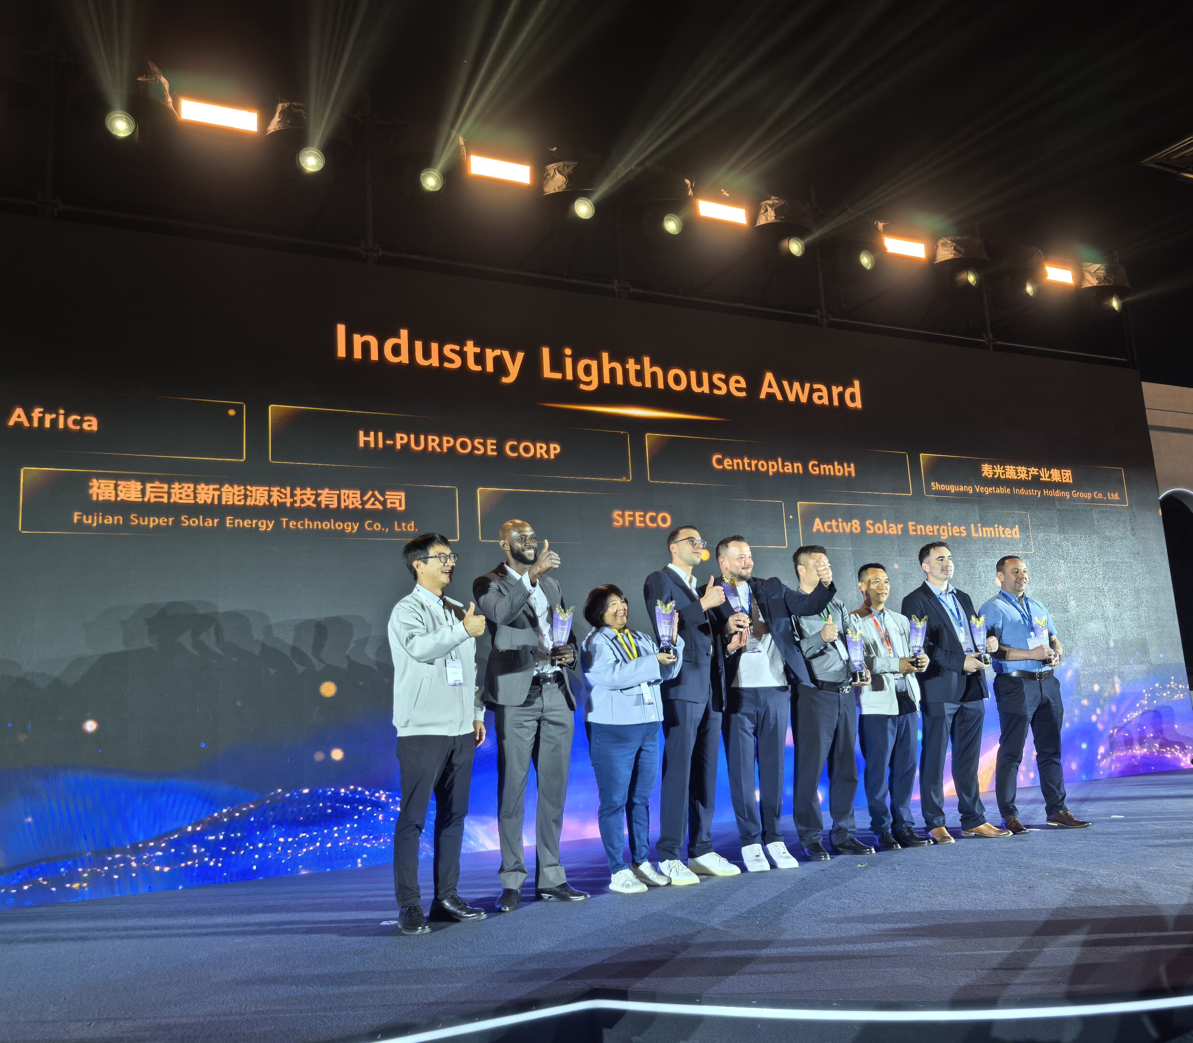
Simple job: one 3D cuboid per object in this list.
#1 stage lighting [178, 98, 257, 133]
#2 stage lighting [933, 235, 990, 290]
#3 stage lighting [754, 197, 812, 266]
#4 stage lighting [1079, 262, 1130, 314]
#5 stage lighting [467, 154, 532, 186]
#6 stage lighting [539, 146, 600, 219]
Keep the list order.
[{"bbox_3d":[-2.518,-2.705,6.695,0.480,0.160,0.130,2,-10,-26],"label":"stage lighting"},{"bbox_3d":[3.409,-2.411,9.385,0.360,0.430,0.300,2,-10,-26],"label":"stage lighting"},{"bbox_3d":[1.578,-2.448,8.495,0.360,0.430,0.300,2,-10,-26],"label":"stage lighting"},{"bbox_3d":[5.186,-2.373,10.248,0.360,0.430,0.300,2,-10,-26],"label":"stage lighting"},{"bbox_3d":[-0.726,-2.647,7.562,0.480,0.160,0.130,2,-10,-26],"label":"stage lighting"},{"bbox_3d":[-0.192,-2.571,7.651,0.360,0.430,0.300,2,-10,-26],"label":"stage lighting"}]

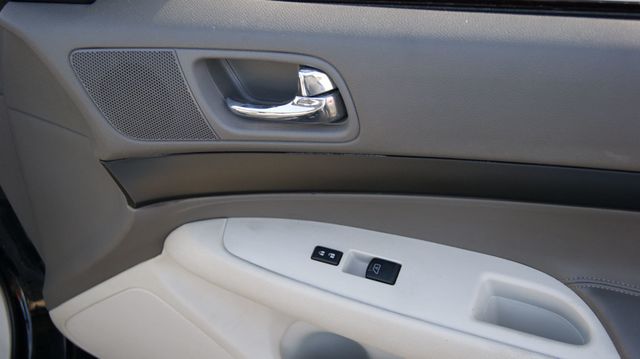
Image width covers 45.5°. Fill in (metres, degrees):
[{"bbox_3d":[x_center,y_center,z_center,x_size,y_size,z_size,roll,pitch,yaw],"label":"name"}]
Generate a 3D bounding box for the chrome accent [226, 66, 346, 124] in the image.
[{"bbox_3d":[-0.034,-0.083,0.755,0.119,0.050,0.036,3,26,3],"label":"chrome accent"}]

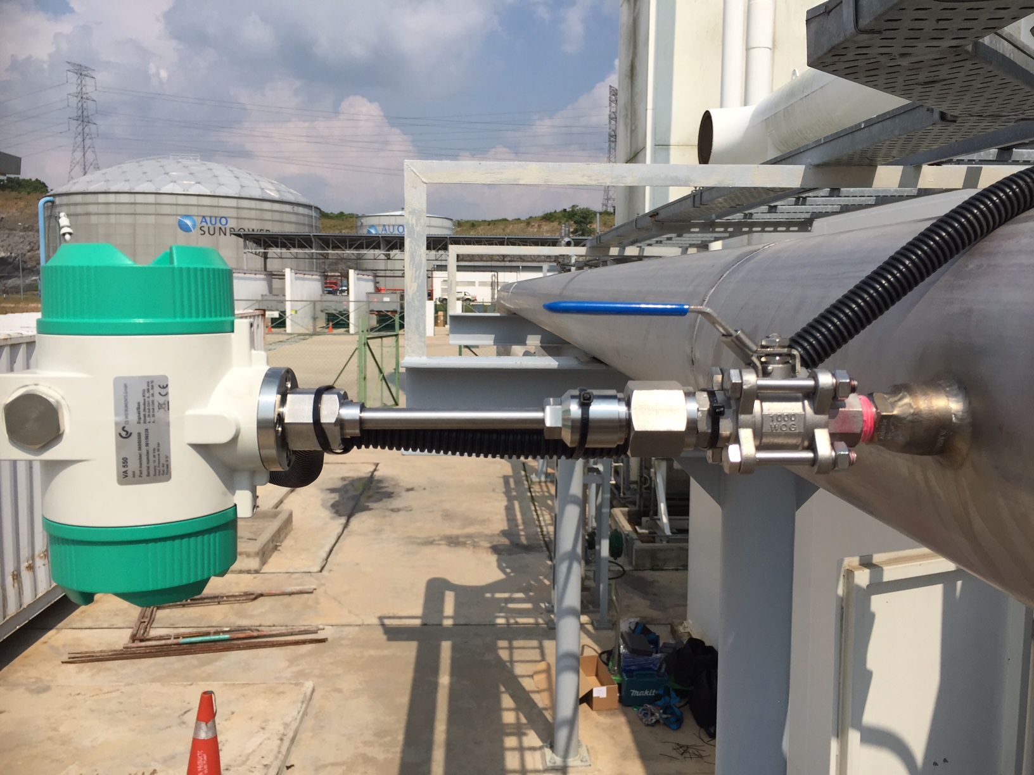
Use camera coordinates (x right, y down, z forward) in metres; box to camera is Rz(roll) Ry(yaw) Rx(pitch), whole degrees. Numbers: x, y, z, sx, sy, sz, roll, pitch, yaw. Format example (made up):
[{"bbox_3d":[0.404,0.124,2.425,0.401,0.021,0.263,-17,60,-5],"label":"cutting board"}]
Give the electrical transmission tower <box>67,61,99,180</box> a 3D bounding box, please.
[{"bbox_3d":[-119.388,-66.791,239.083,9.200,43.385,10.600,2,7,14],"label":"electrical transmission tower"}]

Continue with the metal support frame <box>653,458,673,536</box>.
[{"bbox_3d":[1.734,1.256,10.222,0.150,0.870,0.500,0,7,-3],"label":"metal support frame"}]

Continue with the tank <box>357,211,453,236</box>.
[{"bbox_3d":[-18.339,-21.203,142.231,15.500,15.450,15.500,0,7,-7],"label":"tank"}]

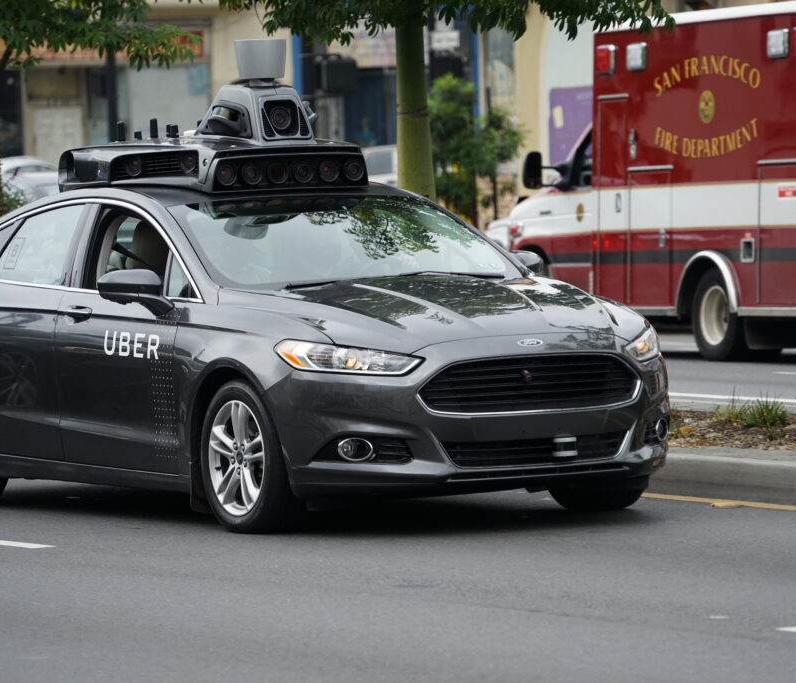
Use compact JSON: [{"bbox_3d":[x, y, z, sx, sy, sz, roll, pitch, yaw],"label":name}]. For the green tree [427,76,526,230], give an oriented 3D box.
[{"bbox_3d":[0.810,-1.790,61.000,1.120,2.100,1.100,-2,2,0],"label":"green tree"}]

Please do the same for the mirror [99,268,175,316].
[{"bbox_3d":[-1.127,-0.210,24.442,0.235,0.205,0.260,-3,3,-30],"label":"mirror"}]

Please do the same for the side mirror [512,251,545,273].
[{"bbox_3d":[0.509,-0.304,25.403,0.235,0.205,0.260,-3,3,-30],"label":"side mirror"}]

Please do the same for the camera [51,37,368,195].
[{"bbox_3d":[-0.787,-1.012,25.663,1.040,0.680,1.210,-3,3,-30],"label":"camera"}]

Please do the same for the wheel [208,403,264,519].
[{"bbox_3d":[-0.596,0.484,23.872,0.180,0.487,0.487,-3,3,-30],"label":"wheel"}]

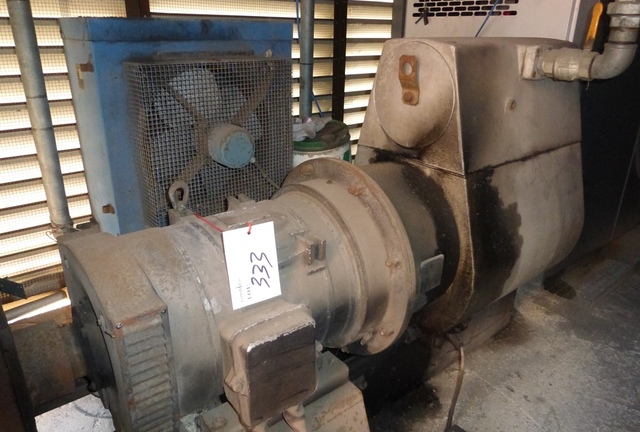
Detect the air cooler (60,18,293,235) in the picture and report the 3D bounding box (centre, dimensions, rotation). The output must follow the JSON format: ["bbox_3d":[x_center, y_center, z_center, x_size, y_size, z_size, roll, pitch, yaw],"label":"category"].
[{"bbox_3d":[-0.391,-0.289,1.580,0.676,0.691,0.408,-17,28,-38],"label":"air cooler"}]

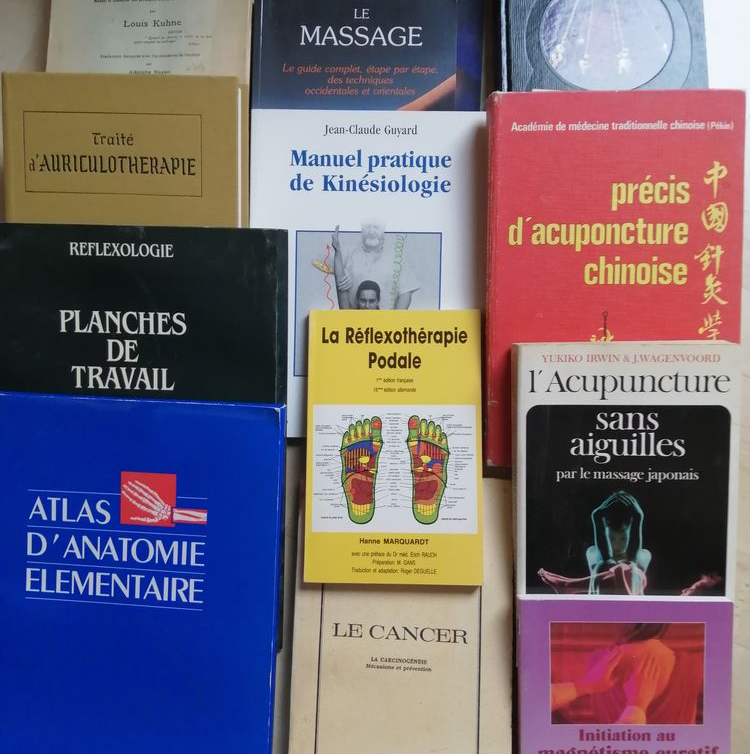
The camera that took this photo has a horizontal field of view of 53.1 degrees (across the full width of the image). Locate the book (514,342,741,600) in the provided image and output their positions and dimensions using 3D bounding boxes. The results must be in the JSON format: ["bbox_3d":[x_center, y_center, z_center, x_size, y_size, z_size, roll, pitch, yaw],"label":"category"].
[{"bbox_3d":[0.158,0.084,0.478,0.135,0.020,0.210,0,93,2],"label":"book"}]

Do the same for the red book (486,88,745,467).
[{"bbox_3d":[0.152,-0.061,0.488,0.158,0.028,0.236,0,93,1],"label":"red book"}]

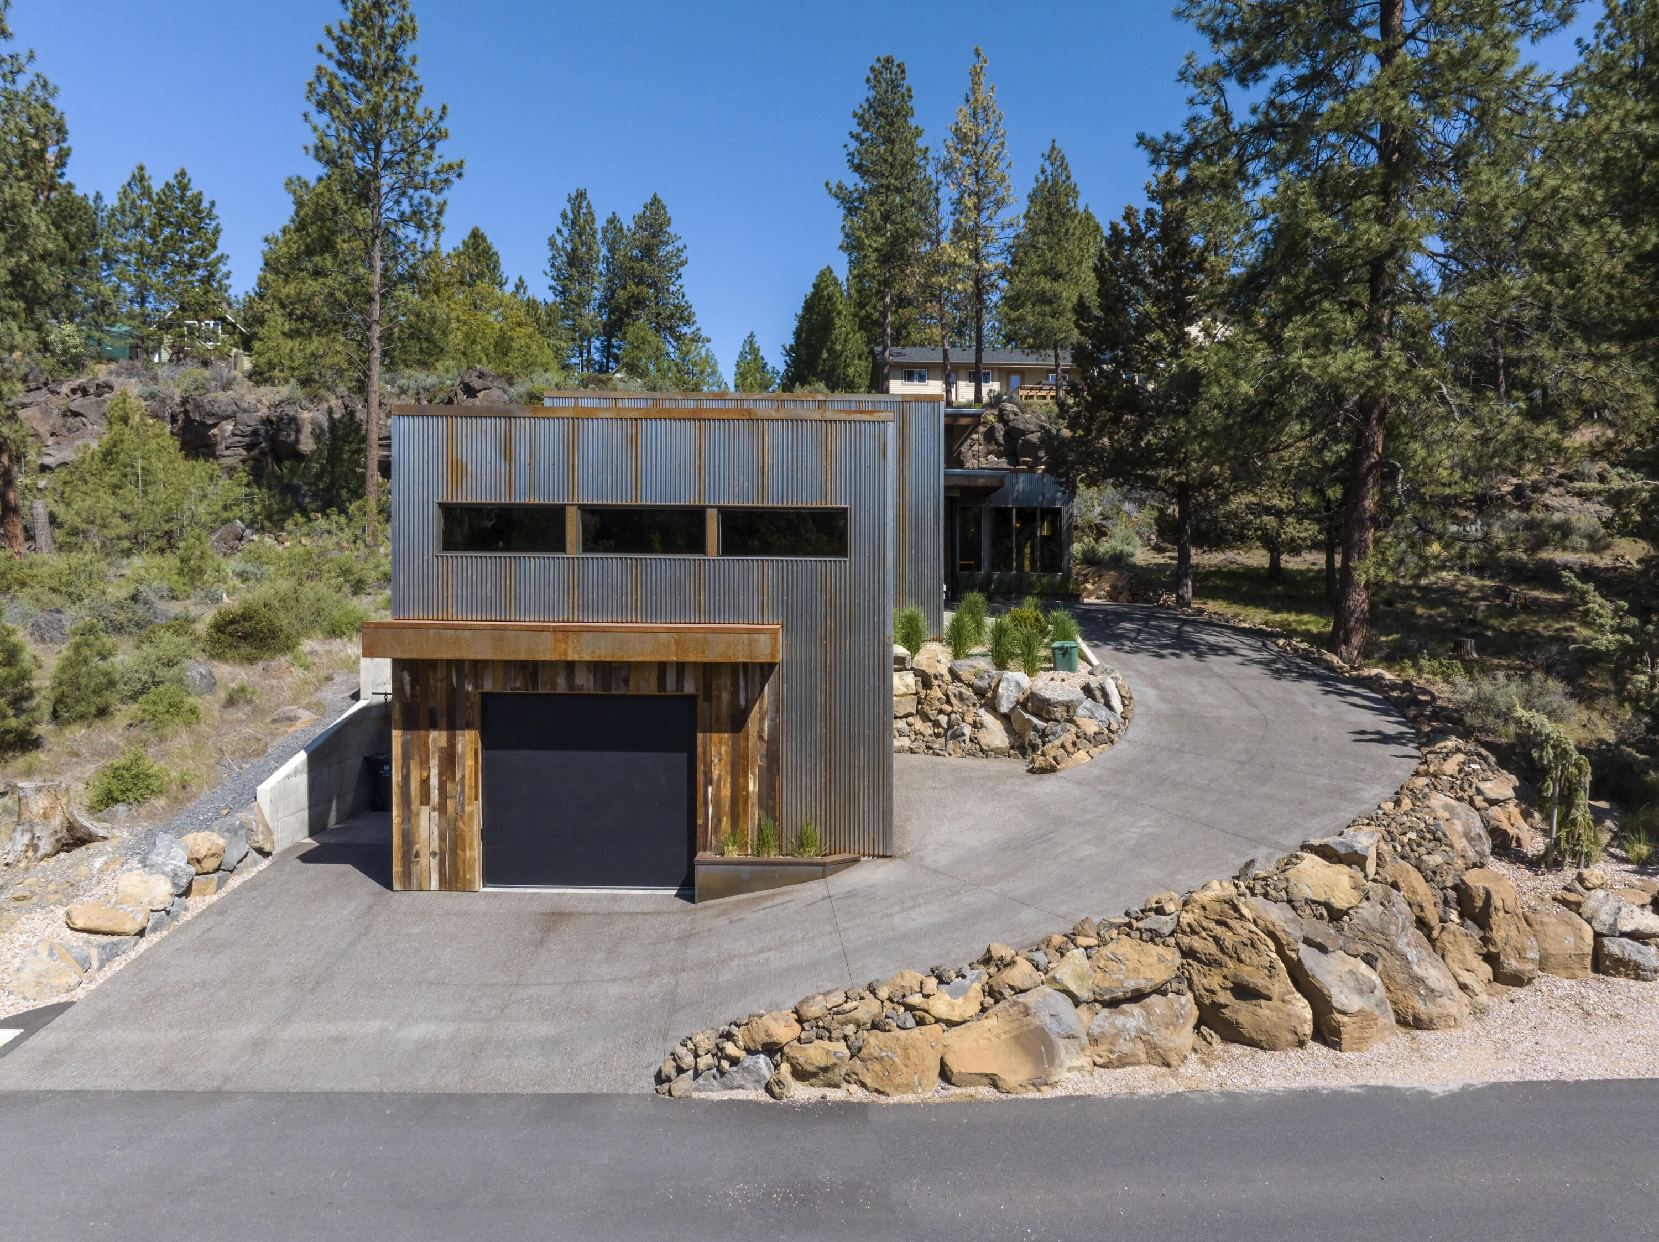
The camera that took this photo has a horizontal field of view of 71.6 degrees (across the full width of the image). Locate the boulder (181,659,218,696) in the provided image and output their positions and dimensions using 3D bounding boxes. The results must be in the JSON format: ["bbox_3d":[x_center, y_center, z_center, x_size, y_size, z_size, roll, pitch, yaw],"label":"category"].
[{"bbox_3d":[-12.520,1.131,22.800,0.797,0.746,0.700,0,1,0],"label":"boulder"}]

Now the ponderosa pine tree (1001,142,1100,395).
[{"bbox_3d":[12.688,-20.174,66.000,5.656,14.660,5.656,0,0,0],"label":"ponderosa pine tree"}]

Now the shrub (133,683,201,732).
[{"bbox_3d":[-11.466,1.481,19.900,1.046,0.805,0.994,0,0,0],"label":"shrub"}]

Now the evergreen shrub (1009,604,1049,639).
[{"bbox_3d":[4.396,0.043,25.400,0.916,0.802,0.916,0,0,0],"label":"evergreen shrub"}]

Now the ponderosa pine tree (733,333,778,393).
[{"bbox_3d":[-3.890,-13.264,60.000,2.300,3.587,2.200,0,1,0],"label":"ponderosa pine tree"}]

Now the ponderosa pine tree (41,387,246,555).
[{"bbox_3d":[-20.896,-4.481,35.000,5.998,5.053,5.000,0,1,0],"label":"ponderosa pine tree"}]

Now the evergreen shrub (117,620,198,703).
[{"bbox_3d":[-13.329,0.810,22.800,1.594,1.646,1.500,0,1,0],"label":"evergreen shrub"}]

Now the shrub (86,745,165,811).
[{"bbox_3d":[-10.215,2.270,16.700,1.016,0.904,0.965,0,0,0],"label":"shrub"}]

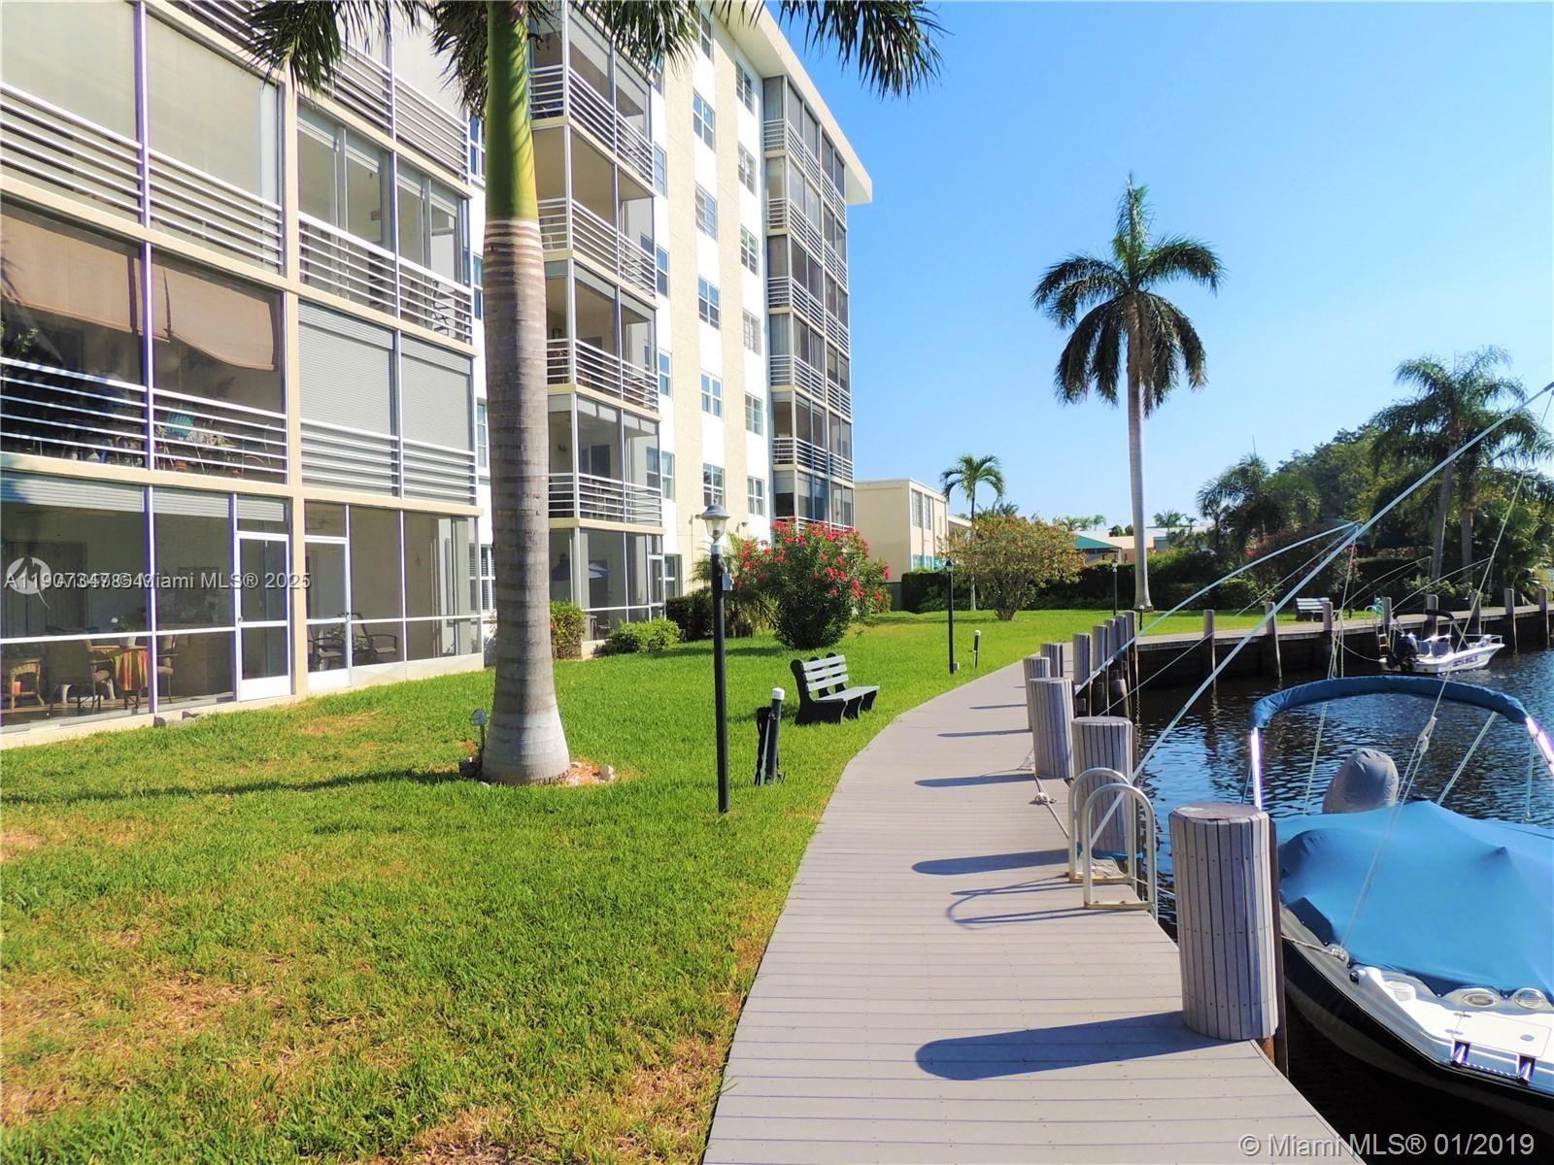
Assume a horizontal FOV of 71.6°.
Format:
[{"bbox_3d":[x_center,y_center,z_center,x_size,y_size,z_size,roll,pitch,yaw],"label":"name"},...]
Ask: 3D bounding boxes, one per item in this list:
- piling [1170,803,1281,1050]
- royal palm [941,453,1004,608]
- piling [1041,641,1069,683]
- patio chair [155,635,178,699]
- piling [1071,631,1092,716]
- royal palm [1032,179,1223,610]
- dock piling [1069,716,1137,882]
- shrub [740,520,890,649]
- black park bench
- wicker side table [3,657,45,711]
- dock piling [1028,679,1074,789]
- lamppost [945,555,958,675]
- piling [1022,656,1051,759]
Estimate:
[{"bbox_3d":[1.716,1.263,4.103,0.355,0.815,0.355,-2,0,23],"label":"piling"},{"bbox_3d":[9.051,-2.328,50.026,2.900,7.250,2.900,-2,0,10],"label":"royal palm"},{"bbox_3d":[3.923,1.328,15.290,0.320,0.880,0.320,-1,0,6],"label":"piling"},{"bbox_3d":[-7.875,1.053,13.538,0.580,0.930,0.620,-2,-1,37],"label":"patio chair"},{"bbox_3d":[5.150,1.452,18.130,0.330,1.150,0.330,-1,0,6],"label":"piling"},{"bbox_3d":[15.305,-8.208,47.000,8.200,18.800,8.000,-1,0,0],"label":"royal palm"},{"bbox_3d":[2.071,1.272,6.824,0.360,0.815,0.360,-2,0,17],"label":"dock piling"},{"bbox_3d":[0.894,0.015,25.611,3.400,3.000,3.200,-2,0,2],"label":"shrub"},{"bbox_3d":[0.809,1.372,14.208,0.700,0.830,1.720,-1,0,20],"label":"black park bench"},{"bbox_3d":[-9.000,1.213,12.720,0.430,0.610,0.430,-2,0,18],"label":"wicker side table"},{"bbox_3d":[2.427,1.281,9.454,0.365,0.815,0.365,-2,0,14],"label":"dock piling"},{"bbox_3d":[3.363,0.663,20.900,0.180,2.260,0.180,-1,0,0],"label":"lamppost"},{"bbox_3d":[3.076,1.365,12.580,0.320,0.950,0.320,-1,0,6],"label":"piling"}]

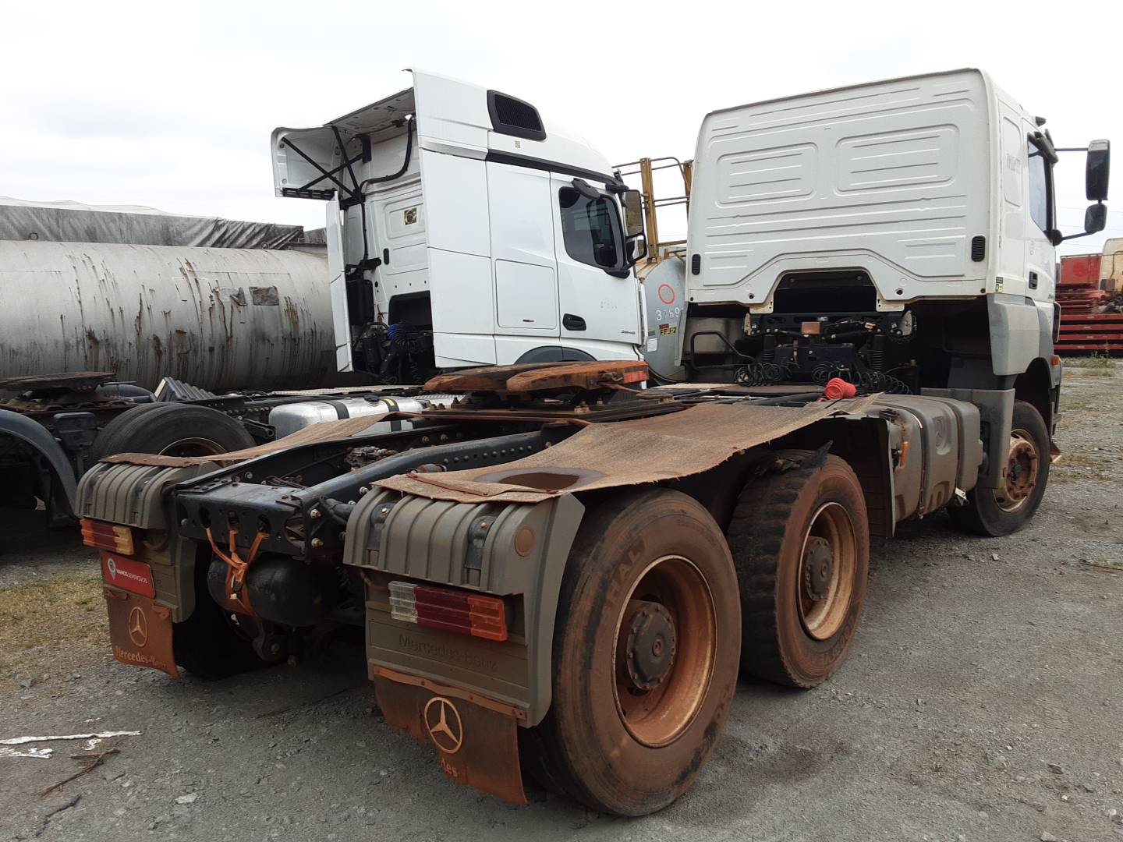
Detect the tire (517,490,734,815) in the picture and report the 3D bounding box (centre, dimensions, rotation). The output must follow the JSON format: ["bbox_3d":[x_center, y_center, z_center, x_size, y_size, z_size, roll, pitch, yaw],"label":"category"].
[{"bbox_3d":[0.252,0.728,2.982,0.290,1.030,1.030,2,5,39],"label":"tire"}]

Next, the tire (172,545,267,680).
[{"bbox_3d":[-1.521,0.682,4.319,0.290,1.030,1.030,2,5,39],"label":"tire"}]

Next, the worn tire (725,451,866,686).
[{"bbox_3d":[1.059,0.631,3.992,0.290,1.030,1.030,2,5,39],"label":"worn tire"}]

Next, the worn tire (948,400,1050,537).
[{"bbox_3d":[3.316,0.355,6.896,1.030,1.030,0.290,-4,5,-32],"label":"worn tire"}]

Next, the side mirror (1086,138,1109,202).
[{"bbox_3d":[4.164,-1.947,7.050,0.090,0.460,0.180,-3,5,-23],"label":"side mirror"}]

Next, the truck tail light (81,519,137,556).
[{"bbox_3d":[-1.831,0.469,3.710,0.440,0.115,0.070,2,6,39],"label":"truck tail light"}]

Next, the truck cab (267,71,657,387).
[{"bbox_3d":[-1.003,-1.516,9.387,2.500,2.900,2.950,1,6,42],"label":"truck cab"}]

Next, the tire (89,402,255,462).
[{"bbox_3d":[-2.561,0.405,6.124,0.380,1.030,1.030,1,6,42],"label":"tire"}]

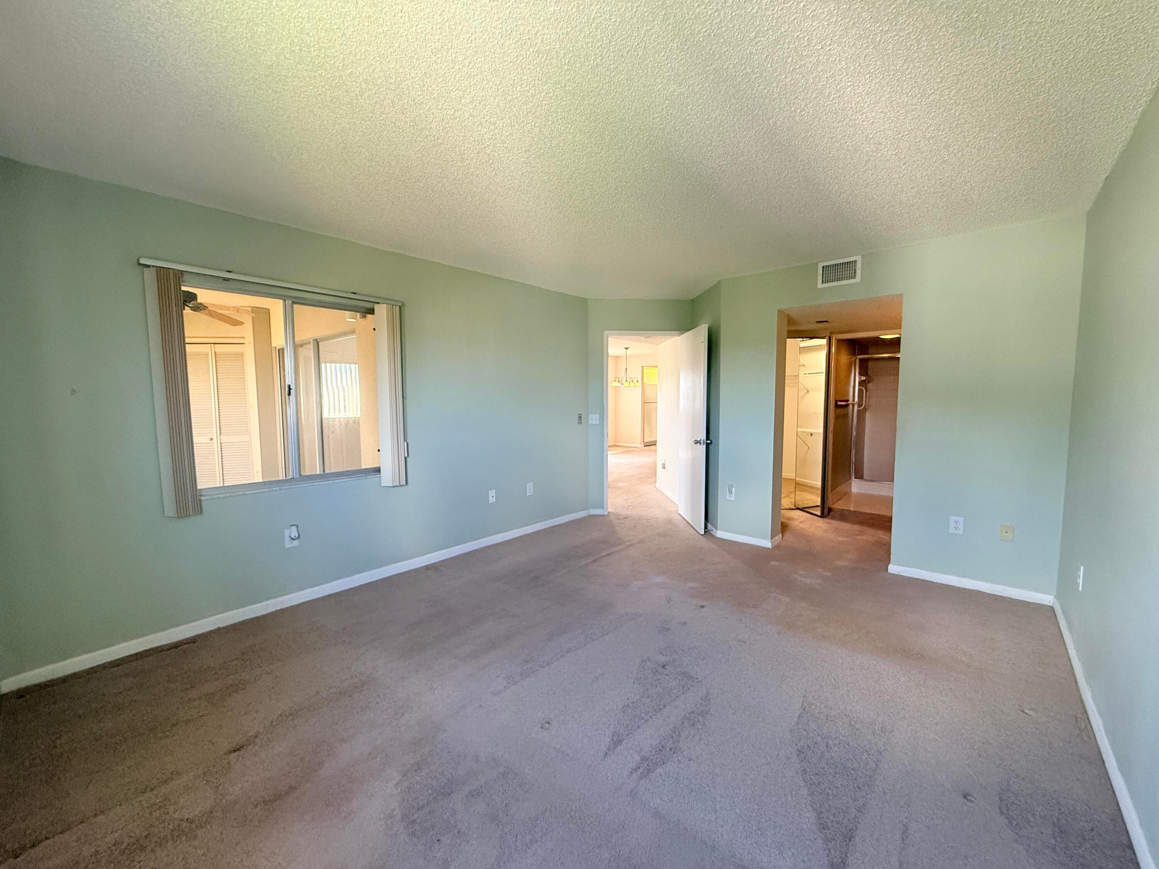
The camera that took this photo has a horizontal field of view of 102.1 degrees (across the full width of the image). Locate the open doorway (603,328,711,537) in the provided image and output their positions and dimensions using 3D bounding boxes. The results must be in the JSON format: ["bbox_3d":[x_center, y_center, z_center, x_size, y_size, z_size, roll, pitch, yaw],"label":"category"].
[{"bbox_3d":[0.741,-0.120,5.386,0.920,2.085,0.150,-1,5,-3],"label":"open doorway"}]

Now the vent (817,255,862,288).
[{"bbox_3d":[2.047,-1.276,3.693,0.300,0.198,0.025,4,6,41],"label":"vent"}]

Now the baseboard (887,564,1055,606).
[{"bbox_3d":[2.717,1.054,3.314,0.900,0.068,0.017,4,6,41],"label":"baseboard"}]

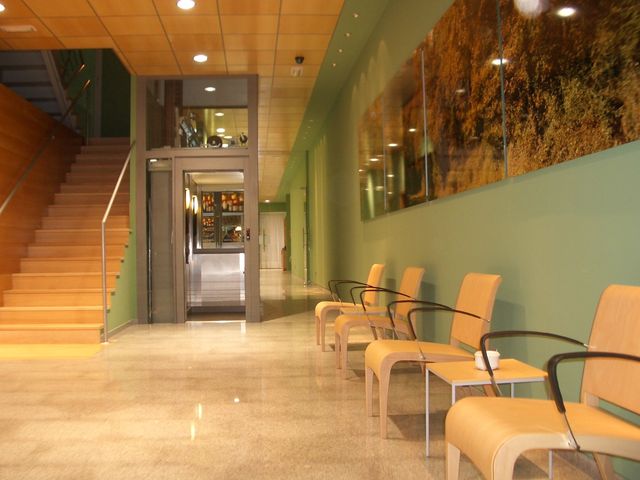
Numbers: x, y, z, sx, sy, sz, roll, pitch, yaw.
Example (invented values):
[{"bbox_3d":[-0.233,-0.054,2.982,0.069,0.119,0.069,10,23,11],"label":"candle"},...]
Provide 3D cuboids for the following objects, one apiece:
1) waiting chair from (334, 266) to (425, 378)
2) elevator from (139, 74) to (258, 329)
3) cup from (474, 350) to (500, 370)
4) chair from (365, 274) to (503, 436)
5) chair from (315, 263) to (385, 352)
[{"bbox_3d":[0.458,0.634,5.122,0.668,0.827,0.505,-1,-1,-6],"label":"waiting chair"},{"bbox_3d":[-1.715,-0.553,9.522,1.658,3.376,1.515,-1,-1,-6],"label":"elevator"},{"bbox_3d":[0.764,0.552,2.954,0.114,0.072,0.114,-1,-1,0],"label":"cup"},{"bbox_3d":[0.613,0.610,3.611,0.679,0.832,0.505,-1,-1,-6],"label":"chair"},{"bbox_3d":[0.300,0.653,6.435,0.658,0.827,0.505,-1,-1,-6],"label":"chair"}]

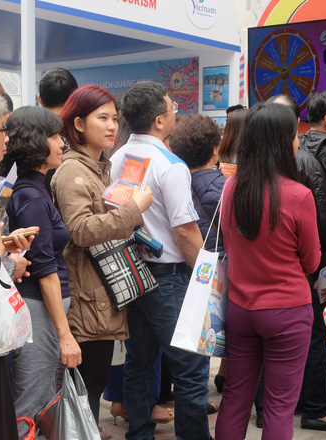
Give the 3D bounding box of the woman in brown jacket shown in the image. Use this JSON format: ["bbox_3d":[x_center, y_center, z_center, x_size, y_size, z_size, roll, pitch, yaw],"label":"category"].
[{"bbox_3d":[-0.261,0.190,3.900,0.420,1.560,0.500,2,4,28],"label":"woman in brown jacket"}]

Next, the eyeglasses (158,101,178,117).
[{"bbox_3d":[-0.020,-0.487,4.050,0.140,0.047,0.140,-21,15,-34],"label":"eyeglasses"}]

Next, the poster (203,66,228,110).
[{"bbox_3d":[0.534,-1.310,8.950,0.320,0.440,0.020,3,4,36],"label":"poster"}]

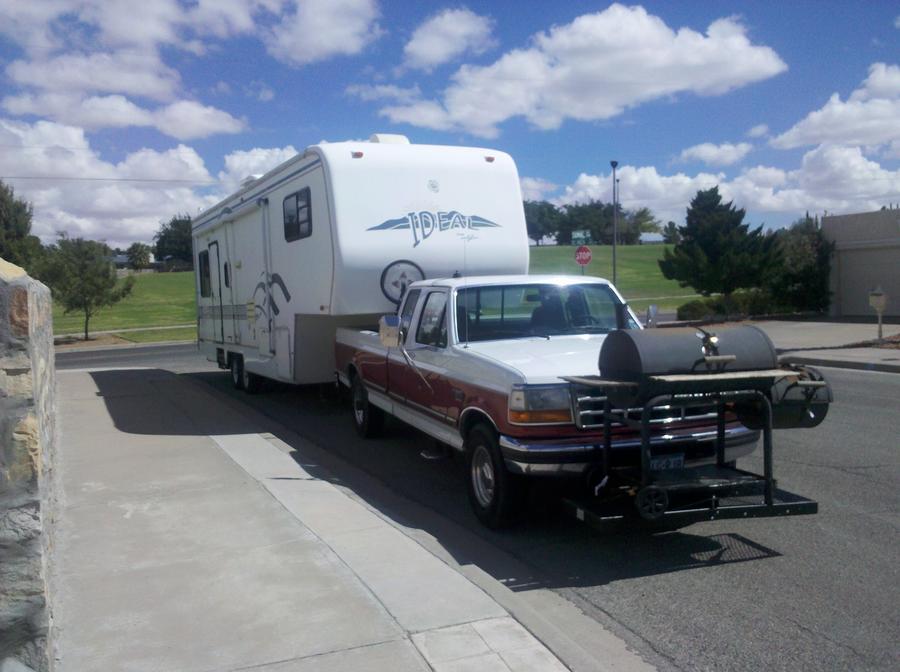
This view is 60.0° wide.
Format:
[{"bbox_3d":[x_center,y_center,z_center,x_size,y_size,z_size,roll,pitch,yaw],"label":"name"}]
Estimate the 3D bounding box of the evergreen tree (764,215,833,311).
[{"bbox_3d":[13.426,-2.774,30.000,2.800,3.800,2.800,-1,3,0],"label":"evergreen tree"}]

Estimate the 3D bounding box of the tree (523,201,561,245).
[{"bbox_3d":[11.799,-15.304,105.000,6.200,6.000,6.200,-1,3,0],"label":"tree"}]

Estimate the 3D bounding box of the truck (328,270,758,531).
[{"bbox_3d":[0.400,0.356,8.139,2.100,1.880,5.970,-3,4,-20],"label":"truck"}]

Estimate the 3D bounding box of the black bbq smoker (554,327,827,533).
[{"bbox_3d":[1.574,0.535,5.049,1.700,1.200,0.700,-2,4,-13],"label":"black bbq smoker"}]

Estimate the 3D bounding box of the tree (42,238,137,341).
[{"bbox_3d":[-13.500,-1.769,29.000,3.500,3.900,3.500,-1,3,0],"label":"tree"}]

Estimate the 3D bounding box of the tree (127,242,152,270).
[{"bbox_3d":[-41.868,-10.720,105.000,3.500,3.800,3.500,-1,3,0],"label":"tree"}]

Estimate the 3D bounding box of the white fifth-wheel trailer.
[{"bbox_3d":[-2.375,-0.855,13.969,2.500,3.740,10.400,-3,4,-26],"label":"white fifth-wheel trailer"}]

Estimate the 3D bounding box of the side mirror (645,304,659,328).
[{"bbox_3d":[1.936,-0.187,7.480,0.180,0.250,0.100,-3,4,-20],"label":"side mirror"}]

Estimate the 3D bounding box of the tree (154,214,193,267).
[{"bbox_3d":[-36.070,-12.810,105.000,7.000,7.000,7.000,-1,3,0],"label":"tree"}]

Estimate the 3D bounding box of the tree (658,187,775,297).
[{"bbox_3d":[10.952,-3.472,32.000,4.800,5.350,4.800,-1,3,0],"label":"tree"}]

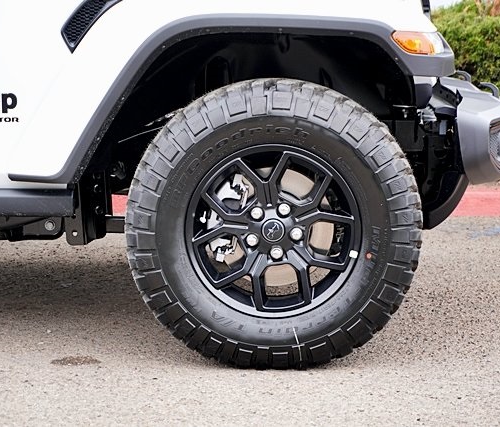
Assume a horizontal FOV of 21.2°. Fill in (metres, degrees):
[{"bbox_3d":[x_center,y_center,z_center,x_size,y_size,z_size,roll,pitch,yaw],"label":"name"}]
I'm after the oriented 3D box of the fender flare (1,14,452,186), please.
[{"bbox_3d":[-0.053,-0.308,3.607,1.206,0.458,0.252,0,8,2],"label":"fender flare"}]

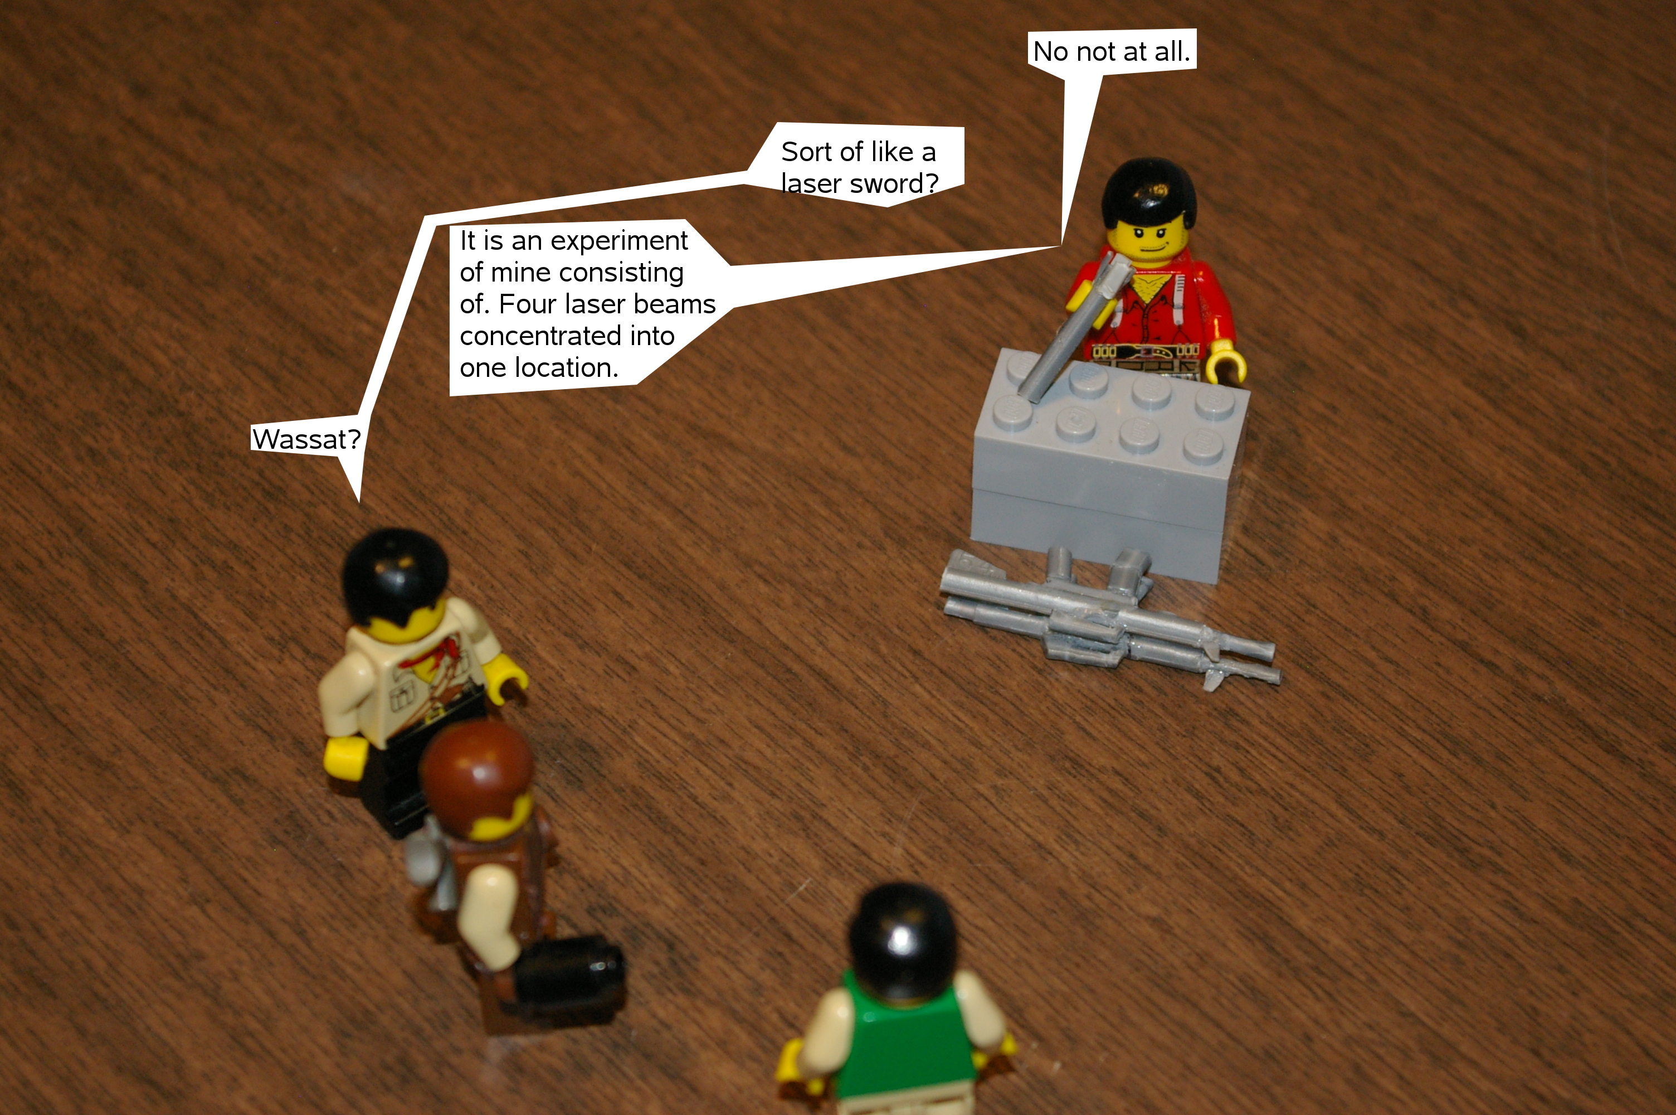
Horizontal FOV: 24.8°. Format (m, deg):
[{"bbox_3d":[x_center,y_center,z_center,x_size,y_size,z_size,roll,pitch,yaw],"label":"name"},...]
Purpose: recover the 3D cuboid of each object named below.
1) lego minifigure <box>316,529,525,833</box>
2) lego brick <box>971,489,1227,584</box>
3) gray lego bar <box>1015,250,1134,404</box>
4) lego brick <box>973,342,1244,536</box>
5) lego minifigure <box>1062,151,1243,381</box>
[{"bbox_3d":[-0.049,0.013,0.445,0.025,0.041,0.013,-31,55,-25],"label":"lego minifigure"},{"bbox_3d":[0.034,-0.009,0.486,0.032,0.010,0.016,10,49,9],"label":"lego brick"},{"bbox_3d":[0.029,-0.028,0.472,0.004,0.021,0.004,34,13,1],"label":"gray lego bar"},{"bbox_3d":[0.034,-0.015,0.478,0.032,0.011,0.016,10,49,9],"label":"lego brick"},{"bbox_3d":[0.040,-0.030,0.483,0.023,0.042,0.018,-1,48,-1],"label":"lego minifigure"}]

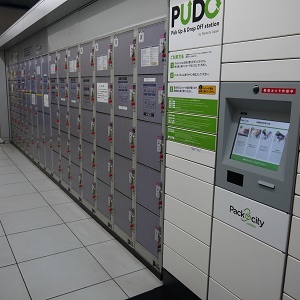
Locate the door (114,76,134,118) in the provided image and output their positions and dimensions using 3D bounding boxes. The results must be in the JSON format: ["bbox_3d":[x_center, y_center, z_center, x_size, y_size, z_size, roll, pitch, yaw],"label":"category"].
[{"bbox_3d":[-0.222,-0.451,2.738,0.030,0.335,0.355,-6,13,-31],"label":"door"}]

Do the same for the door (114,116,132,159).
[{"bbox_3d":[-0.227,-0.119,2.822,0.030,0.342,0.356,-5,13,-31],"label":"door"}]

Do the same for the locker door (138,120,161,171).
[{"bbox_3d":[0.000,-0.042,2.480,0.030,0.350,0.366,-6,13,-31],"label":"locker door"}]

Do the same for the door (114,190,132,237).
[{"bbox_3d":[-0.240,0.564,2.936,0.030,0.329,0.355,-6,13,-31],"label":"door"}]

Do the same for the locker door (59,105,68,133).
[{"bbox_3d":[-1.143,-0.415,4.303,0.030,0.346,0.362,-5,13,-31],"label":"locker door"}]

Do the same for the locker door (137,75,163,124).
[{"bbox_3d":[0.004,-0.388,2.425,0.030,0.344,0.351,-6,13,-31],"label":"locker door"}]

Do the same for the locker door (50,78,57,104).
[{"bbox_3d":[-1.332,-0.827,4.523,0.030,0.339,0.352,-5,13,-31],"label":"locker door"}]

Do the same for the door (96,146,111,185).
[{"bbox_3d":[-0.462,0.158,3.304,0.030,0.343,0.369,-6,13,-31],"label":"door"}]

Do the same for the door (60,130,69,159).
[{"bbox_3d":[-1.133,-0.073,4.331,0.030,0.340,0.350,-5,13,-31],"label":"door"}]

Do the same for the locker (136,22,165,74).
[{"bbox_3d":[0.215,-0.745,2.471,0.500,0.346,0.365,-5,13,-31],"label":"locker"}]

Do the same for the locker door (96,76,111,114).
[{"bbox_3d":[-0.455,-0.537,3.153,0.030,0.345,0.362,-5,13,-31],"label":"locker door"}]

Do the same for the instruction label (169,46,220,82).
[{"bbox_3d":[0.253,-0.503,1.938,0.013,0.192,0.488,-6,13,-31],"label":"instruction label"}]

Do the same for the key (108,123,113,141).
[{"bbox_3d":[-0.373,-0.177,3.021,0.025,0.162,0.050,-5,13,-31],"label":"key"}]

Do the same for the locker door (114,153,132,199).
[{"bbox_3d":[-0.235,0.221,2.888,0.030,0.339,0.356,-5,13,-31],"label":"locker door"}]

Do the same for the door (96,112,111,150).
[{"bbox_3d":[-0.453,-0.191,3.200,0.030,0.344,0.351,-6,13,-31],"label":"door"}]

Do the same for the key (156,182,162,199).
[{"bbox_3d":[0.066,0.293,2.372,0.025,0.110,0.050,-5,13,-31],"label":"key"}]

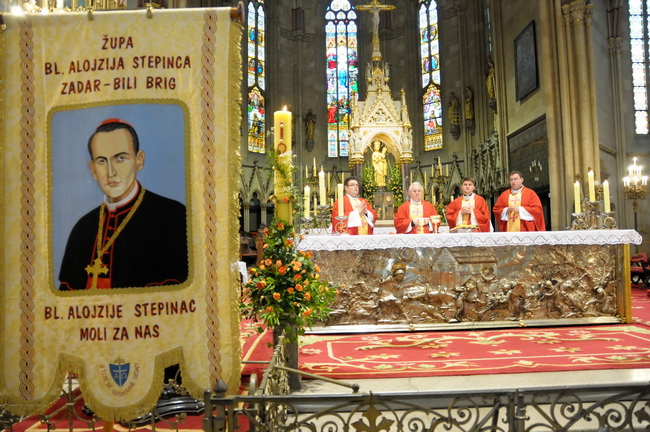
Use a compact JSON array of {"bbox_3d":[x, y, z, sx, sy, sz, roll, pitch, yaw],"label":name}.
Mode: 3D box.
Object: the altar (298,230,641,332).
[{"bbox_3d":[1.484,0.707,5.615,3.616,1.000,1.000,-1,-3,-2],"label":"altar"}]

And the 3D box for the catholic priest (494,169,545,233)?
[{"bbox_3d":[2.546,0.325,6.293,0.640,1.840,0.460,-3,-5,23],"label":"catholic priest"}]

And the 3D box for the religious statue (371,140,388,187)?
[{"bbox_3d":[1.309,-1.261,11.700,0.420,1.100,0.320,-1,-3,0],"label":"religious statue"}]

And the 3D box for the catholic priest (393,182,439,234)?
[{"bbox_3d":[1.200,0.413,6.184,0.580,1.699,0.480,-2,-4,5],"label":"catholic priest"}]

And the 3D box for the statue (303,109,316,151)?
[{"bbox_3d":[-0.859,-4.779,27.000,0.650,2.300,0.480,-1,-3,0],"label":"statue"}]

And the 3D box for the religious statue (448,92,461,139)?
[{"bbox_3d":[6.472,-5.005,24.300,0.450,2.220,0.550,2,-4,-42],"label":"religious statue"}]

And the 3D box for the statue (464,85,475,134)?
[{"bbox_3d":[6.884,-5.012,23.200,0.450,2.220,0.520,0,-3,-25],"label":"statue"}]

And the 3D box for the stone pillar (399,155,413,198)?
[{"bbox_3d":[2.495,-0.932,15.000,0.400,1.889,0.400,-1,-4,-4],"label":"stone pillar"}]

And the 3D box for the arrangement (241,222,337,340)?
[{"bbox_3d":[-0.241,0.420,3.220,0.630,0.750,0.560,-1,-3,0],"label":"arrangement"}]

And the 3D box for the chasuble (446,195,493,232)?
[{"bbox_3d":[1.893,0.294,6.286,0.590,1.125,0.450,-2,-5,15],"label":"chasuble"}]

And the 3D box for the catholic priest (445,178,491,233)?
[{"bbox_3d":[1.895,0.374,6.280,0.580,1.765,0.460,-2,-5,15],"label":"catholic priest"}]

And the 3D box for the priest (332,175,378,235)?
[{"bbox_3d":[0.416,0.388,6.187,0.580,1.780,0.480,1,-5,-22],"label":"priest"}]

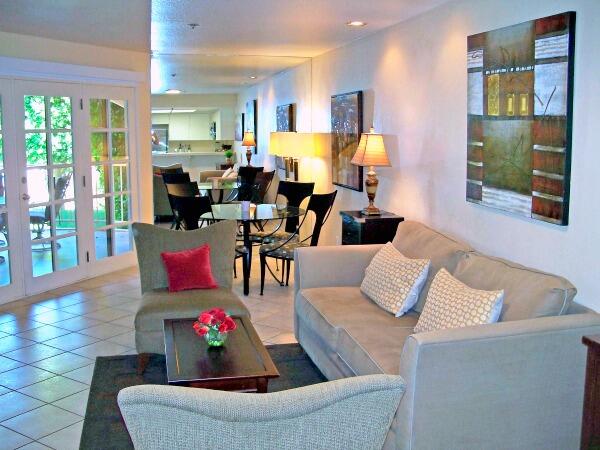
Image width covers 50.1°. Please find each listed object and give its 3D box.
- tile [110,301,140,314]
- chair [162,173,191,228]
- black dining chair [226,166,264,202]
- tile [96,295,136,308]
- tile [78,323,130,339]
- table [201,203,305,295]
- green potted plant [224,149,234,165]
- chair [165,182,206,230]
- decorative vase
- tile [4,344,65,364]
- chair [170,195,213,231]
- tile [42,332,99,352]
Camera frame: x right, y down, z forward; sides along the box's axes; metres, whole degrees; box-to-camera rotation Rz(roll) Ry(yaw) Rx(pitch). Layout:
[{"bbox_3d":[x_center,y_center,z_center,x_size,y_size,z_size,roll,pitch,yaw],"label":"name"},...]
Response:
[{"bbox_3d":[-1.492,0.749,5.823,0.325,0.010,0.325,6,10,32],"label":"tile"},{"bbox_3d":[-1.442,-0.198,8.430,0.459,0.996,0.561,6,10,30],"label":"chair"},{"bbox_3d":[-0.860,-0.342,9.433,0.459,0.996,0.561,6,10,30],"label":"black dining chair"},{"bbox_3d":[-1.771,0.718,6.006,0.325,0.010,0.325,6,10,32],"label":"tile"},{"bbox_3d":[-1.519,0.828,4.984,0.311,0.010,0.311,6,10,31],"label":"tile"},{"bbox_3d":[-0.568,0.225,6.877,1.260,0.740,1.260,-1,9,-14],"label":"table"},{"bbox_3d":[-1.447,-1.388,13.203,0.194,0.337,0.194,-1,9,-14],"label":"green potted plant"},{"bbox_3d":[-1.201,0.040,7.265,0.450,0.980,0.520,-6,11,-40],"label":"chair"},{"bbox_3d":[-0.469,0.618,3.587,0.130,0.100,0.130,-1,9,-13],"label":"decorative vase"},{"bbox_3d":[-1.910,0.924,4.602,0.317,0.010,0.317,6,10,31],"label":"tile"},{"bbox_3d":[-0.902,0.197,6.216,0.450,0.980,0.520,5,10,30],"label":"chair"},{"bbox_3d":[-1.683,0.865,4.722,0.311,0.010,0.311,6,10,31],"label":"tile"}]

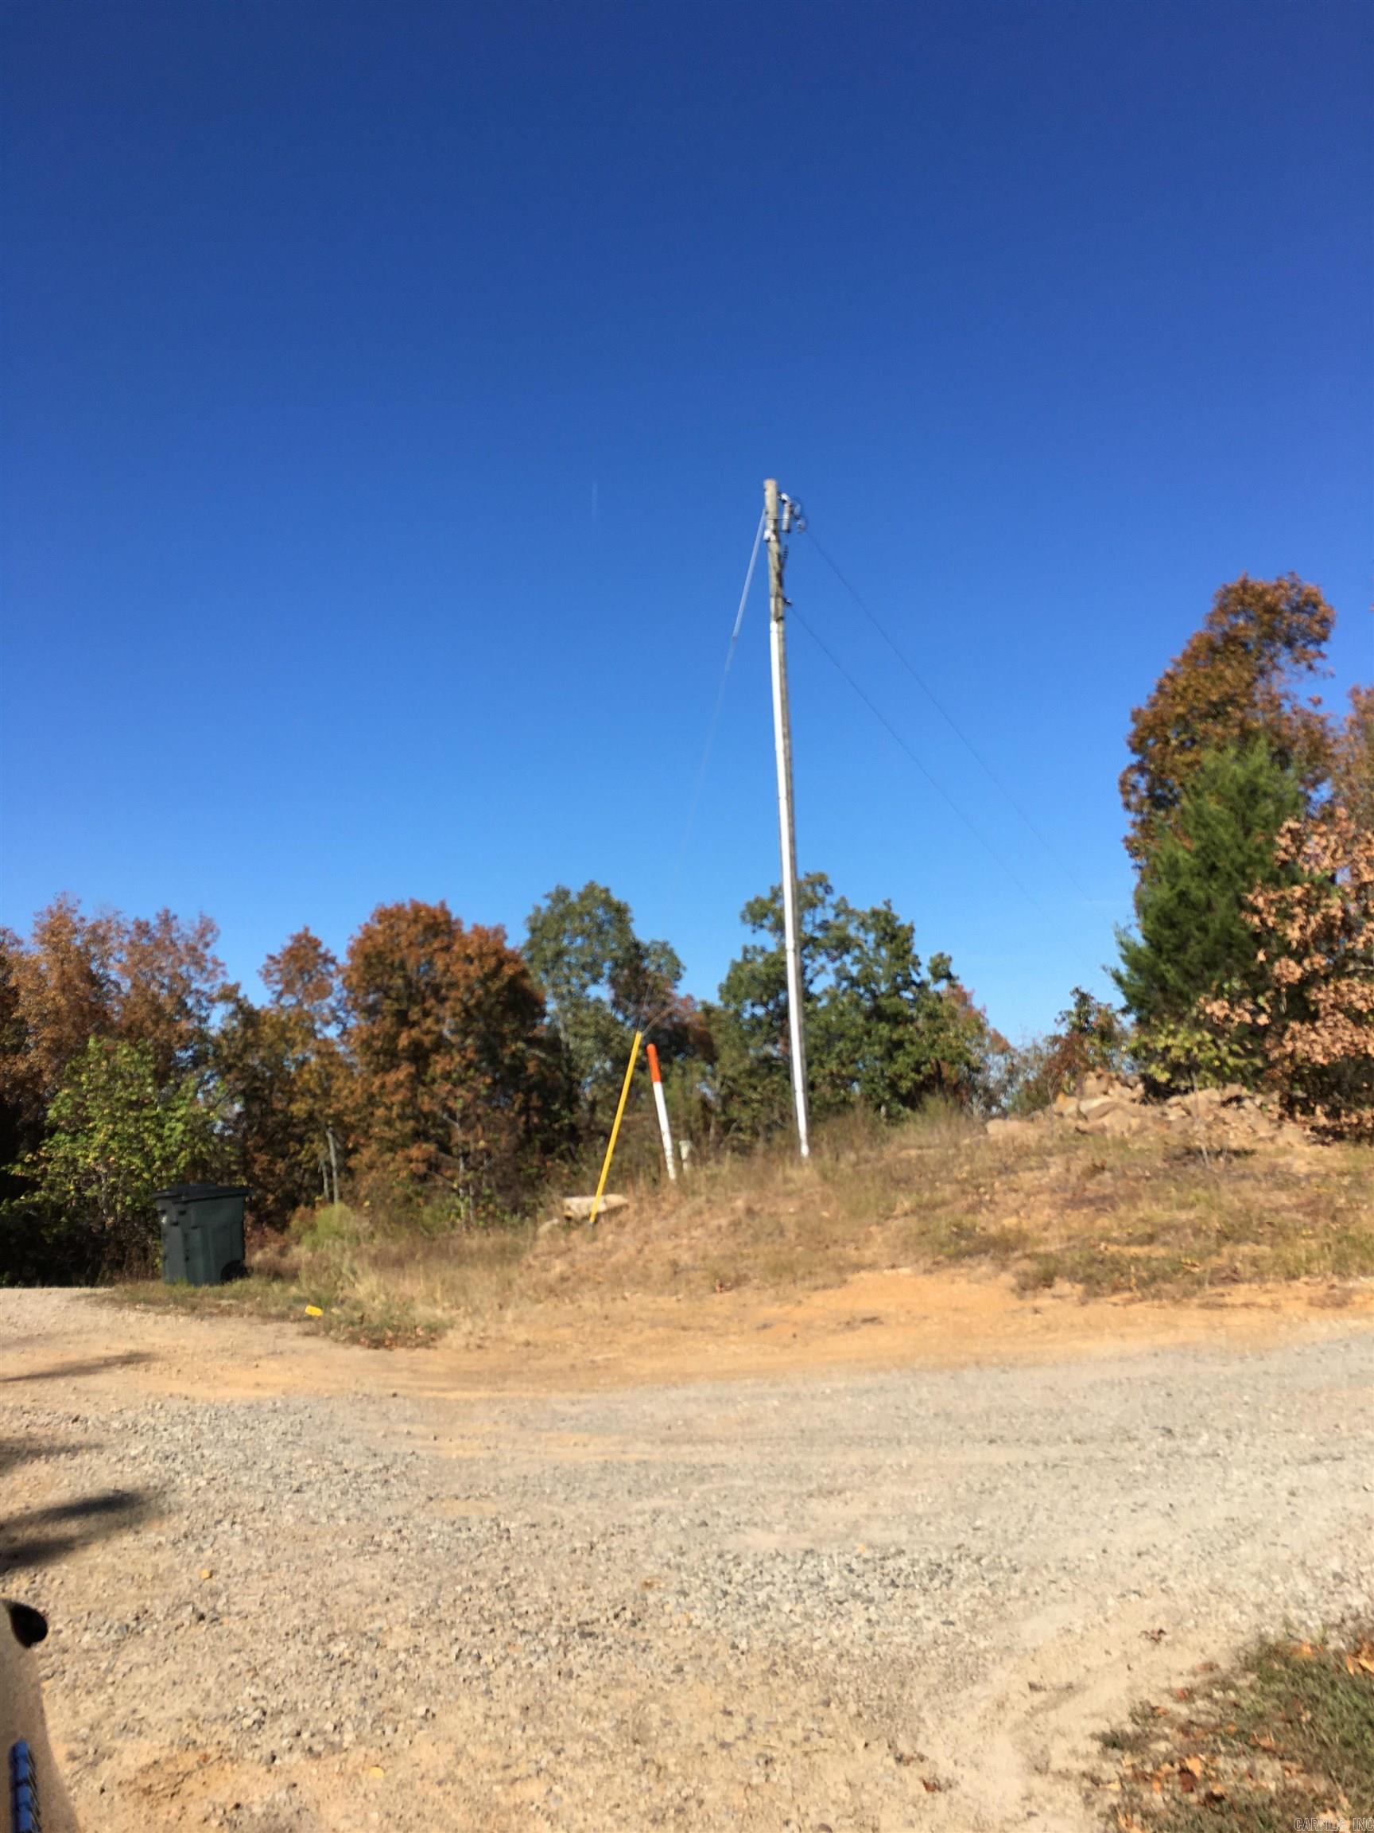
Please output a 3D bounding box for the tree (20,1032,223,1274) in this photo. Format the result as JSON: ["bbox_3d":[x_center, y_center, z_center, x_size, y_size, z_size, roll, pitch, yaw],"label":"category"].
[{"bbox_3d":[-7.429,3.160,20.218,2.621,3.134,2.490,-3,-8,0],"label":"tree"}]

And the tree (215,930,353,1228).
[{"bbox_3d":[-7.186,2.886,27.372,2.451,5.340,2.696,-3,-8,0],"label":"tree"}]

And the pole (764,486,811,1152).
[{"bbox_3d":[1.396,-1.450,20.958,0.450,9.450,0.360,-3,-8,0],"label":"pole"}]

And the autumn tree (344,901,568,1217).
[{"bbox_3d":[-3.974,2.457,26.383,3.838,5.499,3.838,-3,-8,0],"label":"autumn tree"}]

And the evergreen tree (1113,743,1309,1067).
[{"bbox_3d":[7.108,-0.094,20.824,2.699,4.656,2.699,-3,-8,0],"label":"evergreen tree"}]

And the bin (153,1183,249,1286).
[{"bbox_3d":[-5.533,3.639,17.500,0.680,1.110,0.840,-10,-10,40],"label":"bin"}]

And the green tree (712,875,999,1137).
[{"bbox_3d":[3.121,1.779,28.358,5.316,5.141,4.518,-3,-8,0],"label":"green tree"}]

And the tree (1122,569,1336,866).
[{"bbox_3d":[9.022,-1.411,25.627,3.585,9.005,3.585,-3,-8,0],"label":"tree"}]

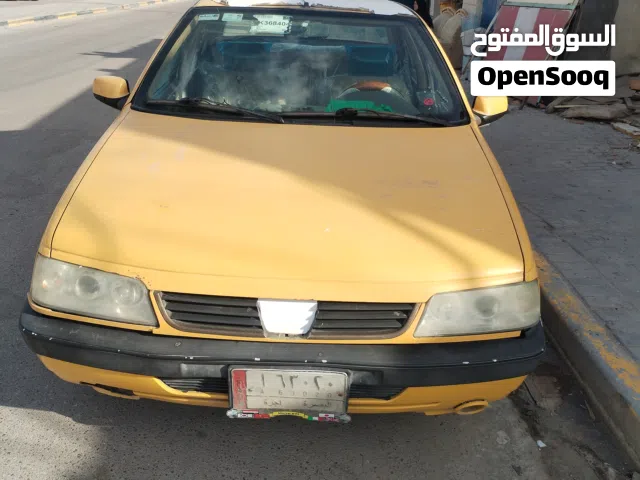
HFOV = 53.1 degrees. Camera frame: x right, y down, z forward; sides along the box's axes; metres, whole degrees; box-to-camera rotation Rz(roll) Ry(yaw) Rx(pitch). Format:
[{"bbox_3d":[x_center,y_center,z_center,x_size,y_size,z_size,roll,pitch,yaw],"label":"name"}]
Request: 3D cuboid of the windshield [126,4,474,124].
[{"bbox_3d":[-0.072,-0.848,3.071,1.480,0.112,0.830,3,58,-1],"label":"windshield"}]

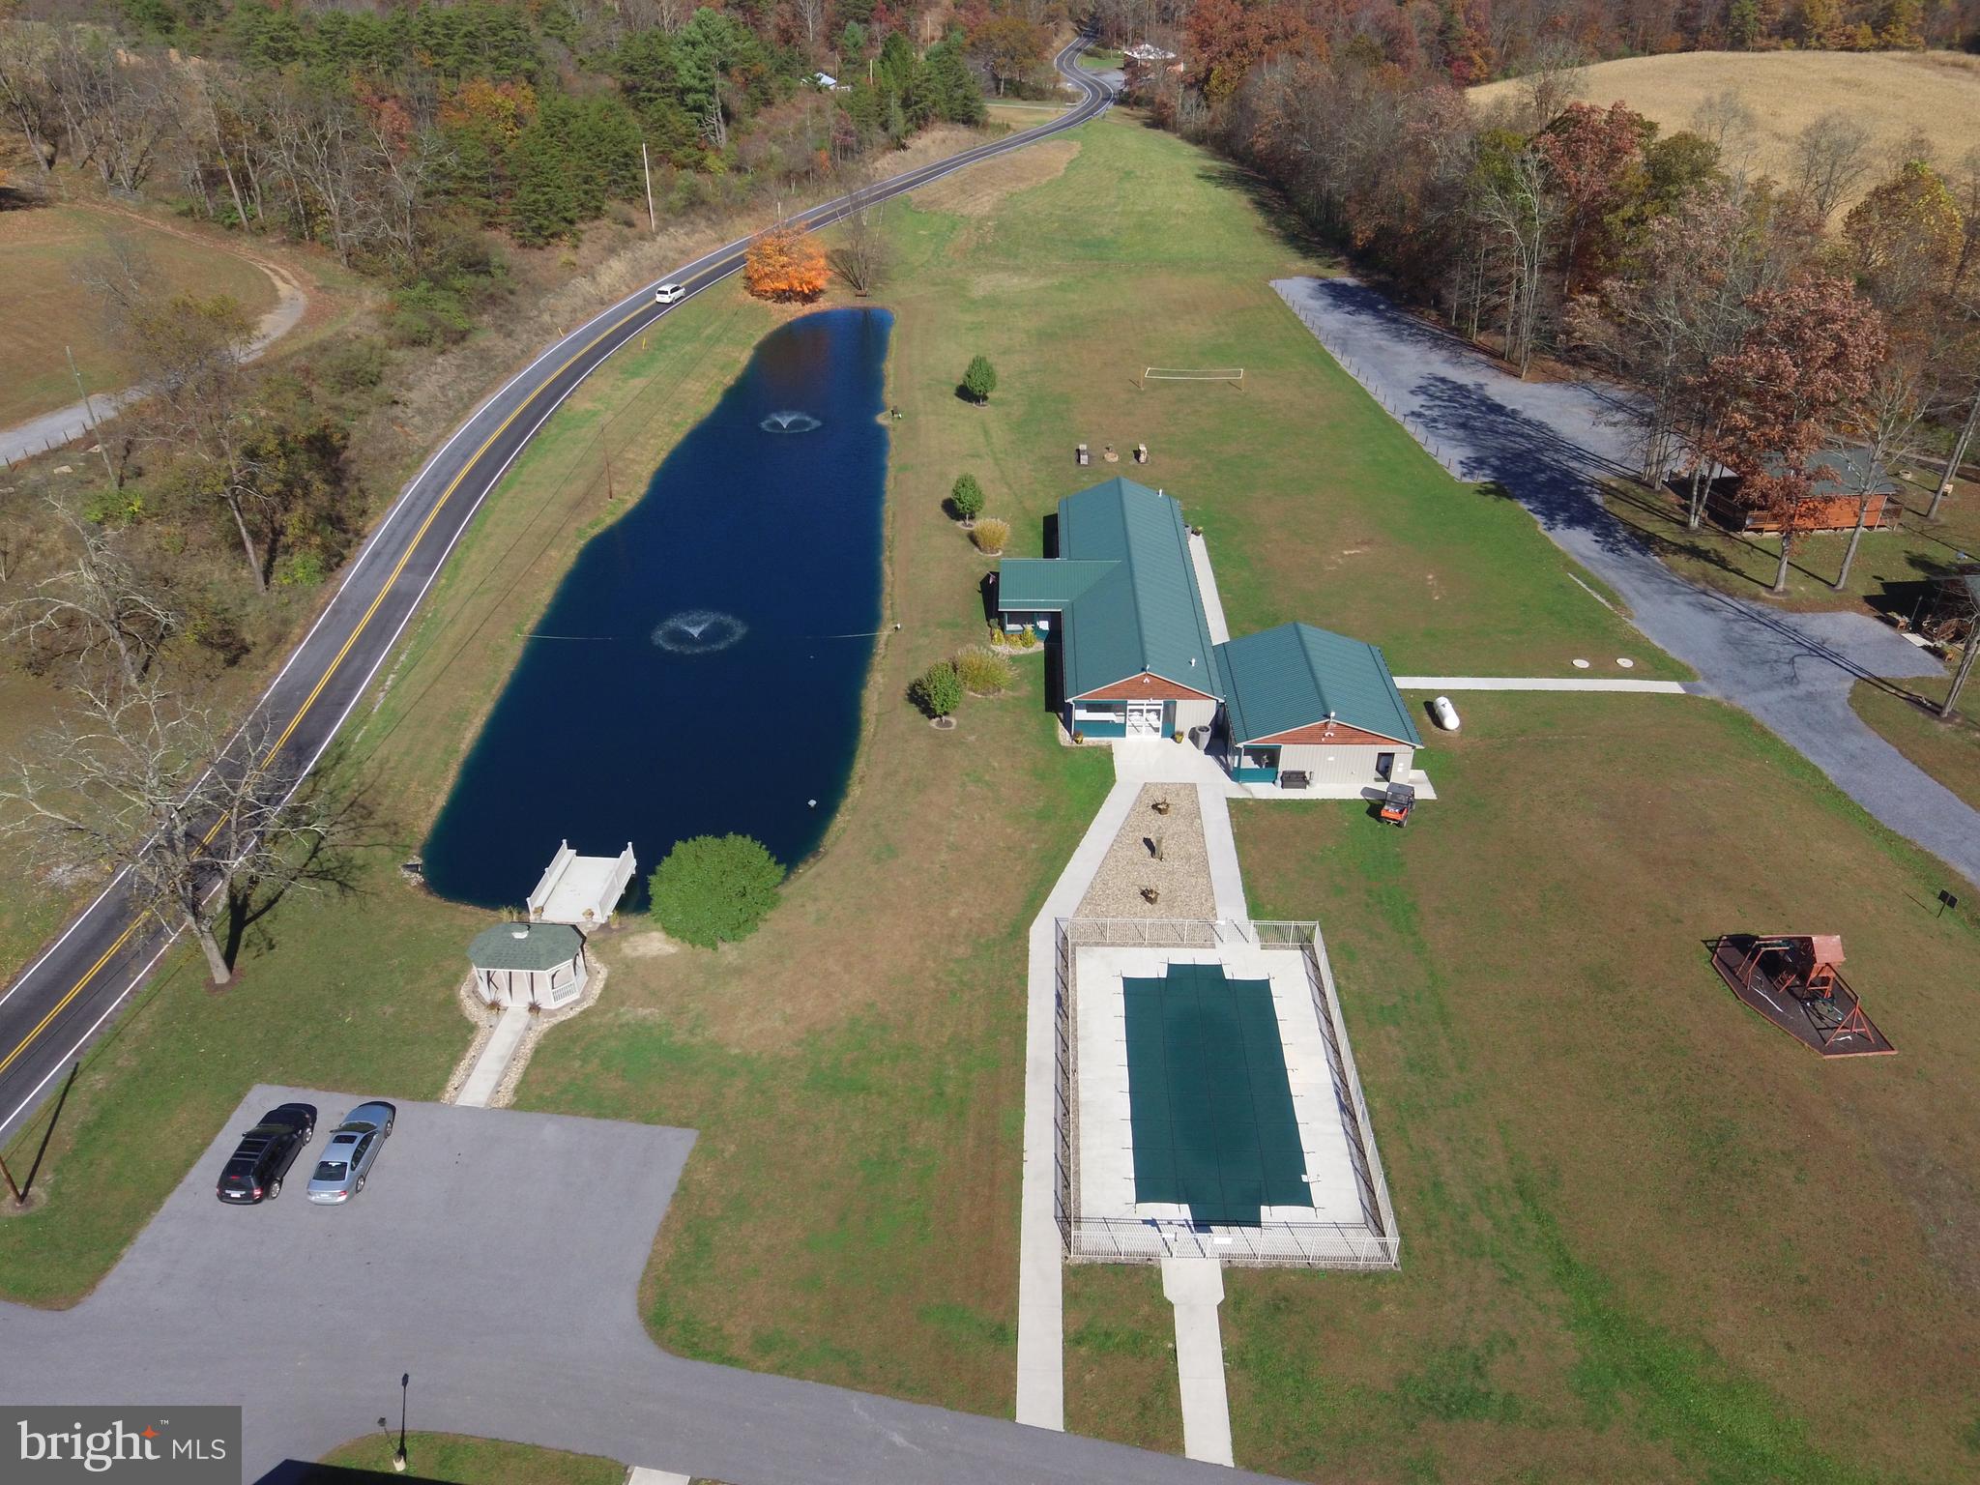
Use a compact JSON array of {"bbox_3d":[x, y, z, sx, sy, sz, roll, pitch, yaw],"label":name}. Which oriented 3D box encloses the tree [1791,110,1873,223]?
[{"bbox_3d":[114.284,-78.183,155.212,9.800,14.000,9.800,-1,35,0],"label":"tree"}]

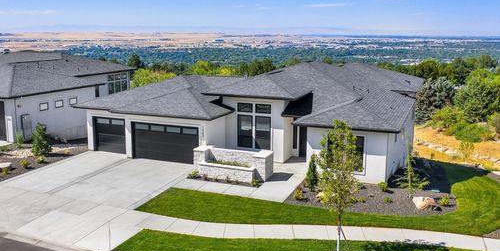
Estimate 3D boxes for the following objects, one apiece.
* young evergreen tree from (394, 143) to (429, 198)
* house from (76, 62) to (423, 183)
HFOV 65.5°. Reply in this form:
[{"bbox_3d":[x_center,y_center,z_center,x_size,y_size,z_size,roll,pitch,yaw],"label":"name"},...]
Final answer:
[{"bbox_3d":[8.531,2.340,20.499,1.690,2.780,1.600,0,13,0],"label":"young evergreen tree"},{"bbox_3d":[1.363,-2.073,32.313,23.000,6.300,20.300,5,14,21],"label":"house"}]

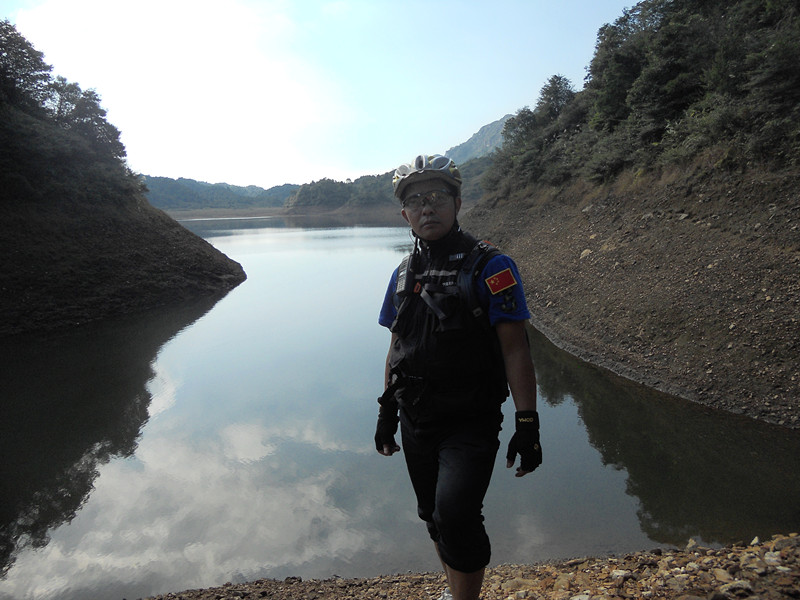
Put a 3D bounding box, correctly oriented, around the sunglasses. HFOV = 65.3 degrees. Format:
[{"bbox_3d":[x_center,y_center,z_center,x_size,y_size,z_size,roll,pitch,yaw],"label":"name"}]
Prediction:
[{"bbox_3d":[0.089,-0.304,1.960,0.150,0.050,0.140,-12,-2,9],"label":"sunglasses"}]

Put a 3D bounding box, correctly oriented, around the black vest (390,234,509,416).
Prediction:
[{"bbox_3d":[0.157,0.068,2.100,0.400,0.600,0.270,0,7,27],"label":"black vest"}]

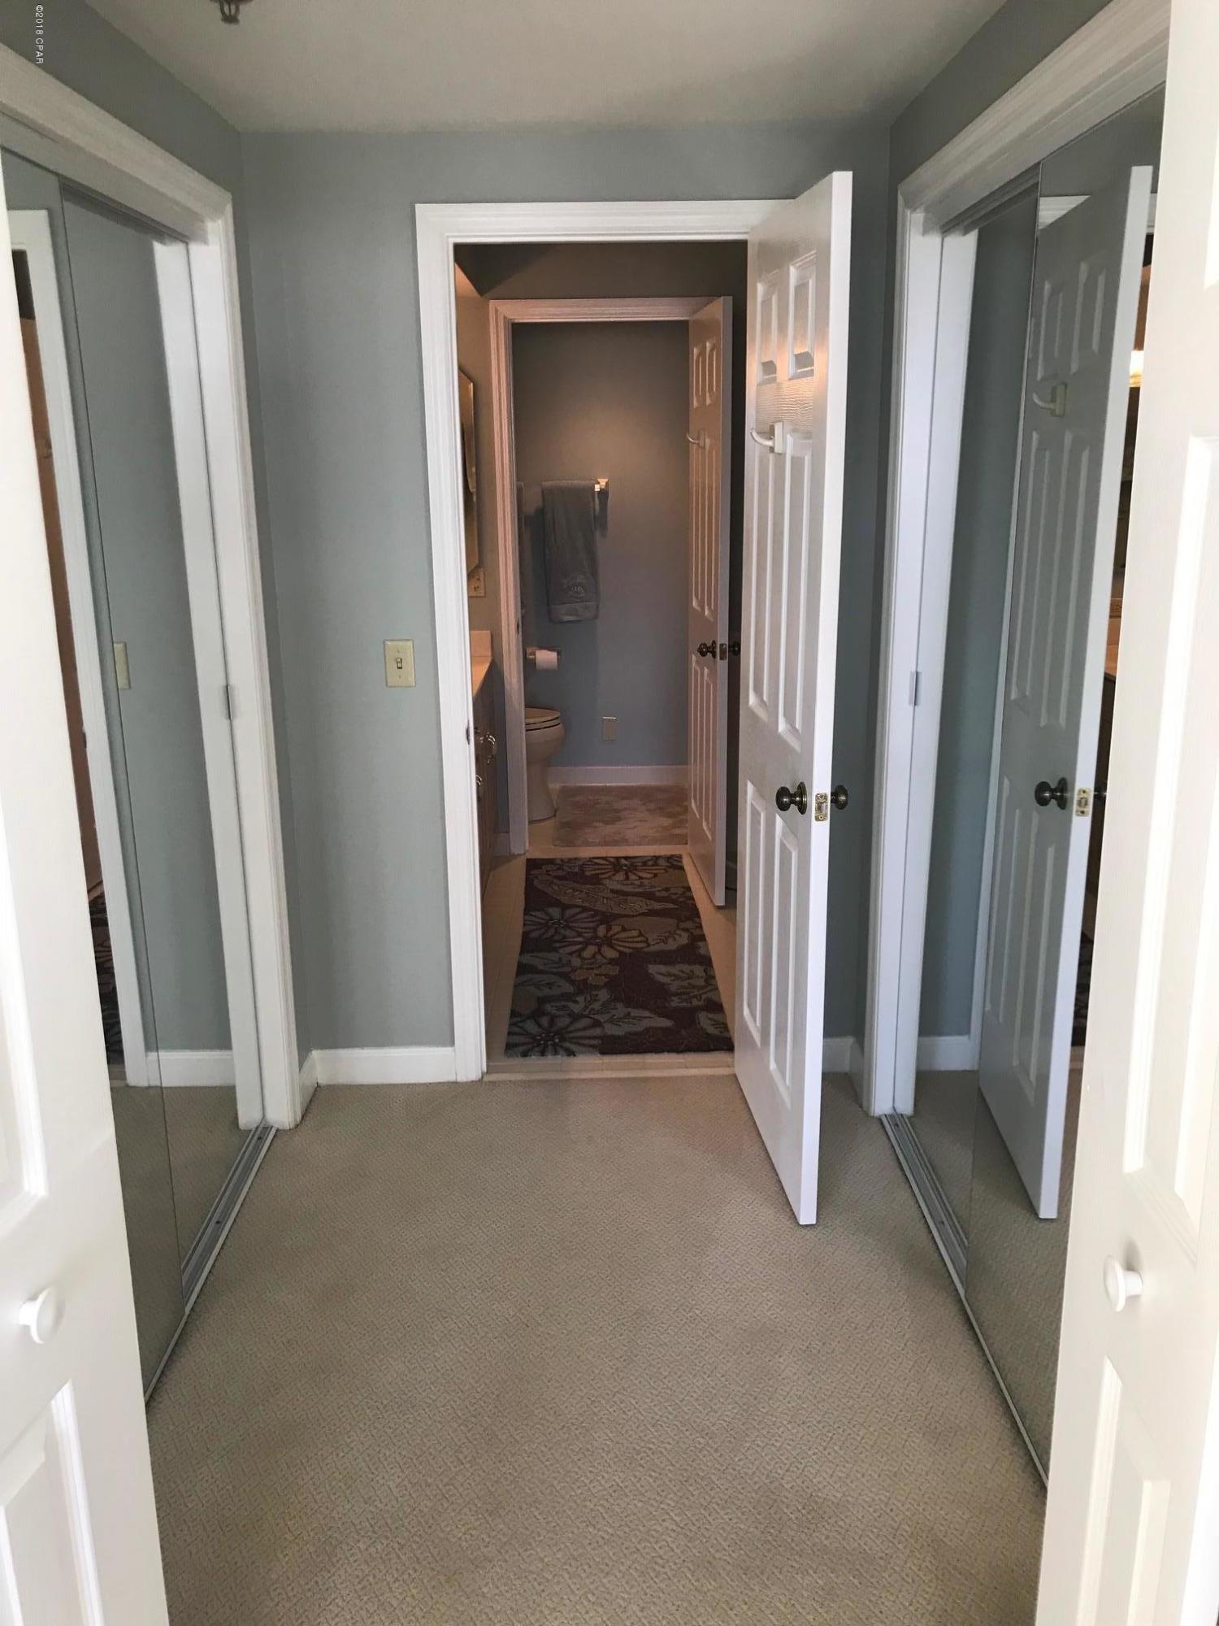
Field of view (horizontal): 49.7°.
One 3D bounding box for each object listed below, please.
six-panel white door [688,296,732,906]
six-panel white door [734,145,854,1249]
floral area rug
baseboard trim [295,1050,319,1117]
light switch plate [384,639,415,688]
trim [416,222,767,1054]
[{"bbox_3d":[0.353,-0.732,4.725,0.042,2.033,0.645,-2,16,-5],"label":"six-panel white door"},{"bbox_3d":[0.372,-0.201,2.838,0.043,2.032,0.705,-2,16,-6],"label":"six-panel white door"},{"bbox_3d":[0.005,0.417,4.436,0.625,0.011,1.782,-1,16,-1],"label":"floral area rug"},{"bbox_3d":[-0.769,0.690,3.344,0.015,0.098,0.195,-1,16,-1],"label":"baseboard trim"},{"bbox_3d":[-0.503,-0.358,3.162,0.071,0.115,0.010,-1,16,-1],"label":"light switch plate"},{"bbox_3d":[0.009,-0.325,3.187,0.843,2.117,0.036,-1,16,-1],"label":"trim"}]

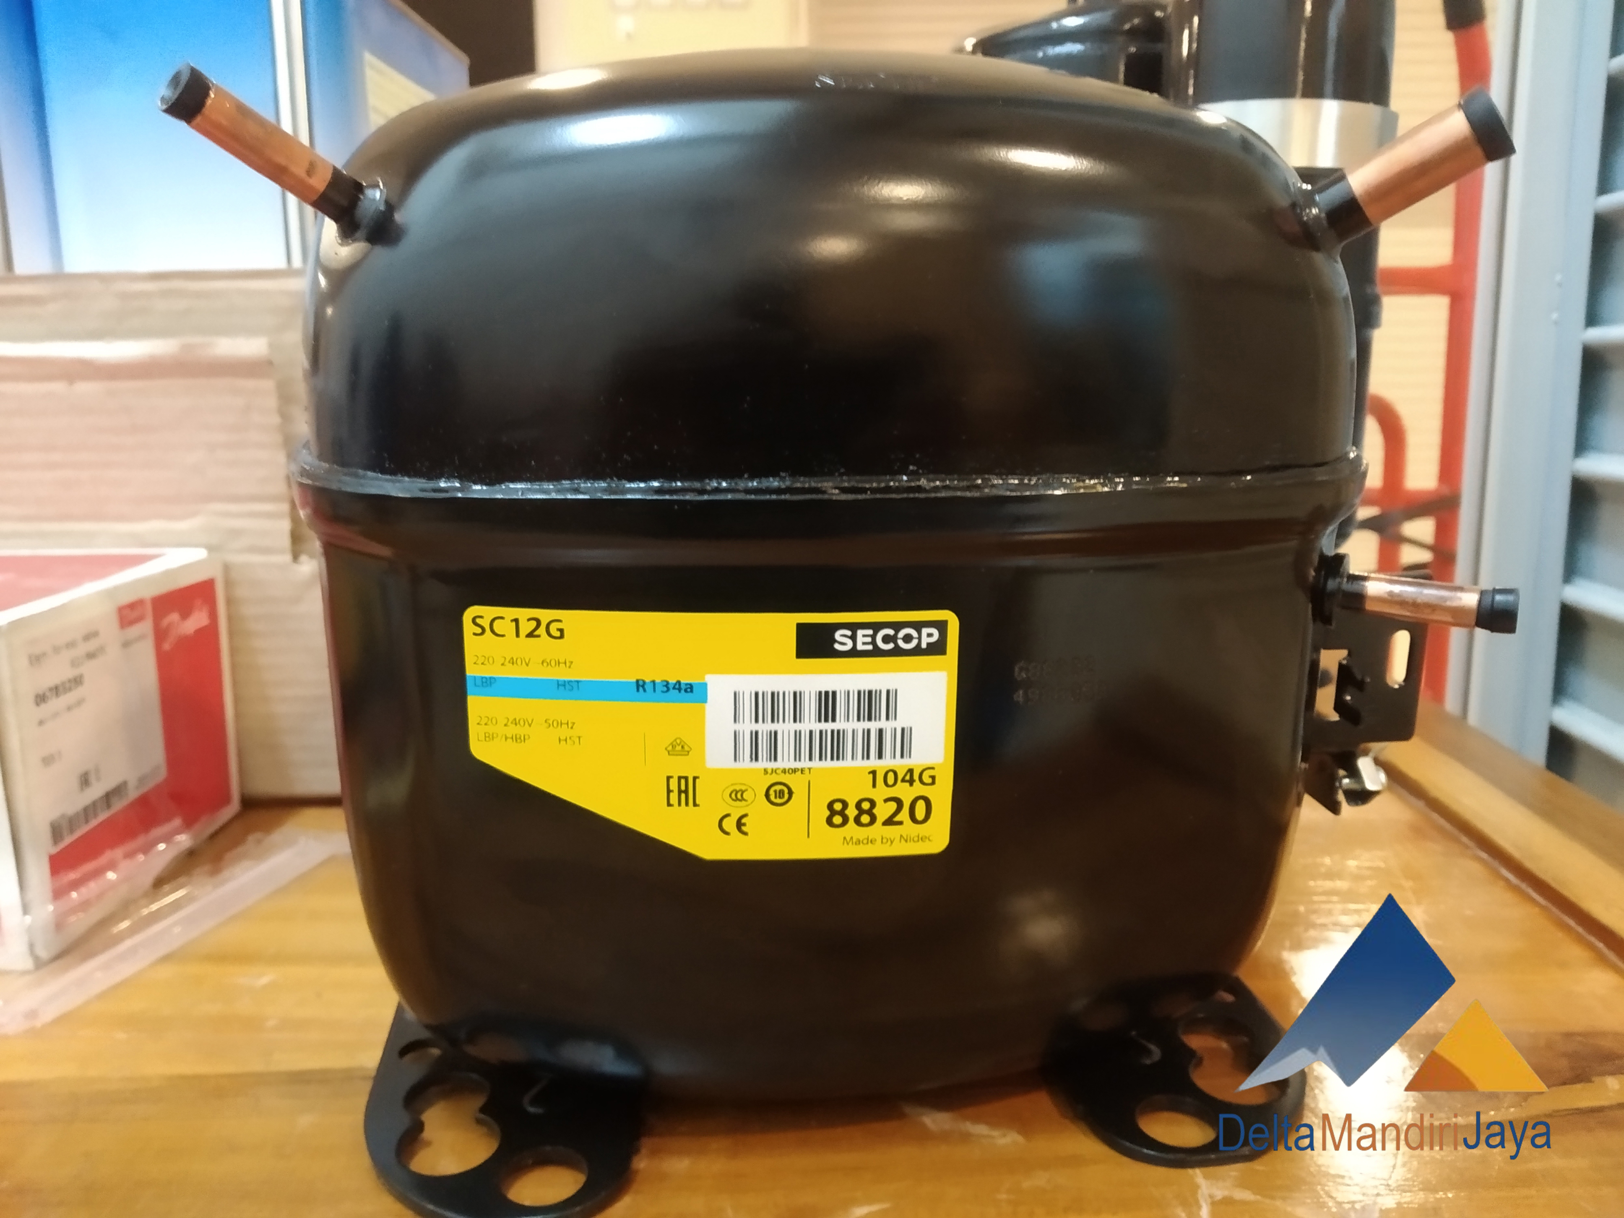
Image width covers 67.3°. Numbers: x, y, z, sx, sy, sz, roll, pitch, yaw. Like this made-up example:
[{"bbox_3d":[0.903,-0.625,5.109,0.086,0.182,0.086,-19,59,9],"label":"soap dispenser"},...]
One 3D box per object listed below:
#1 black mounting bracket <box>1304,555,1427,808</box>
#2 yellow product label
[{"bbox_3d":[0.119,0.018,0.283,0.028,0.056,0.028,-2,13,-7],"label":"black mounting bracket"},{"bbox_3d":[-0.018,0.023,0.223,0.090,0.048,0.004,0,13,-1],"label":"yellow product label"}]

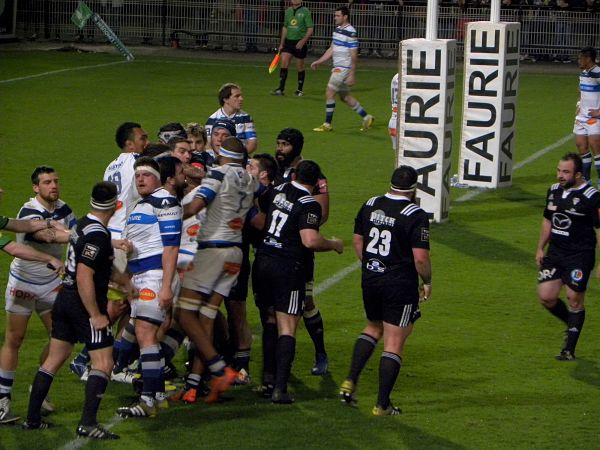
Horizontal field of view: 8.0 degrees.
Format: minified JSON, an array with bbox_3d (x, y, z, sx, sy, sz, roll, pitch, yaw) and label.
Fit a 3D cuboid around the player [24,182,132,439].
[{"bbox_3d":[-1.588,0.575,30.550,0.750,1.800,0.580,0,6,-28],"label":"player"}]

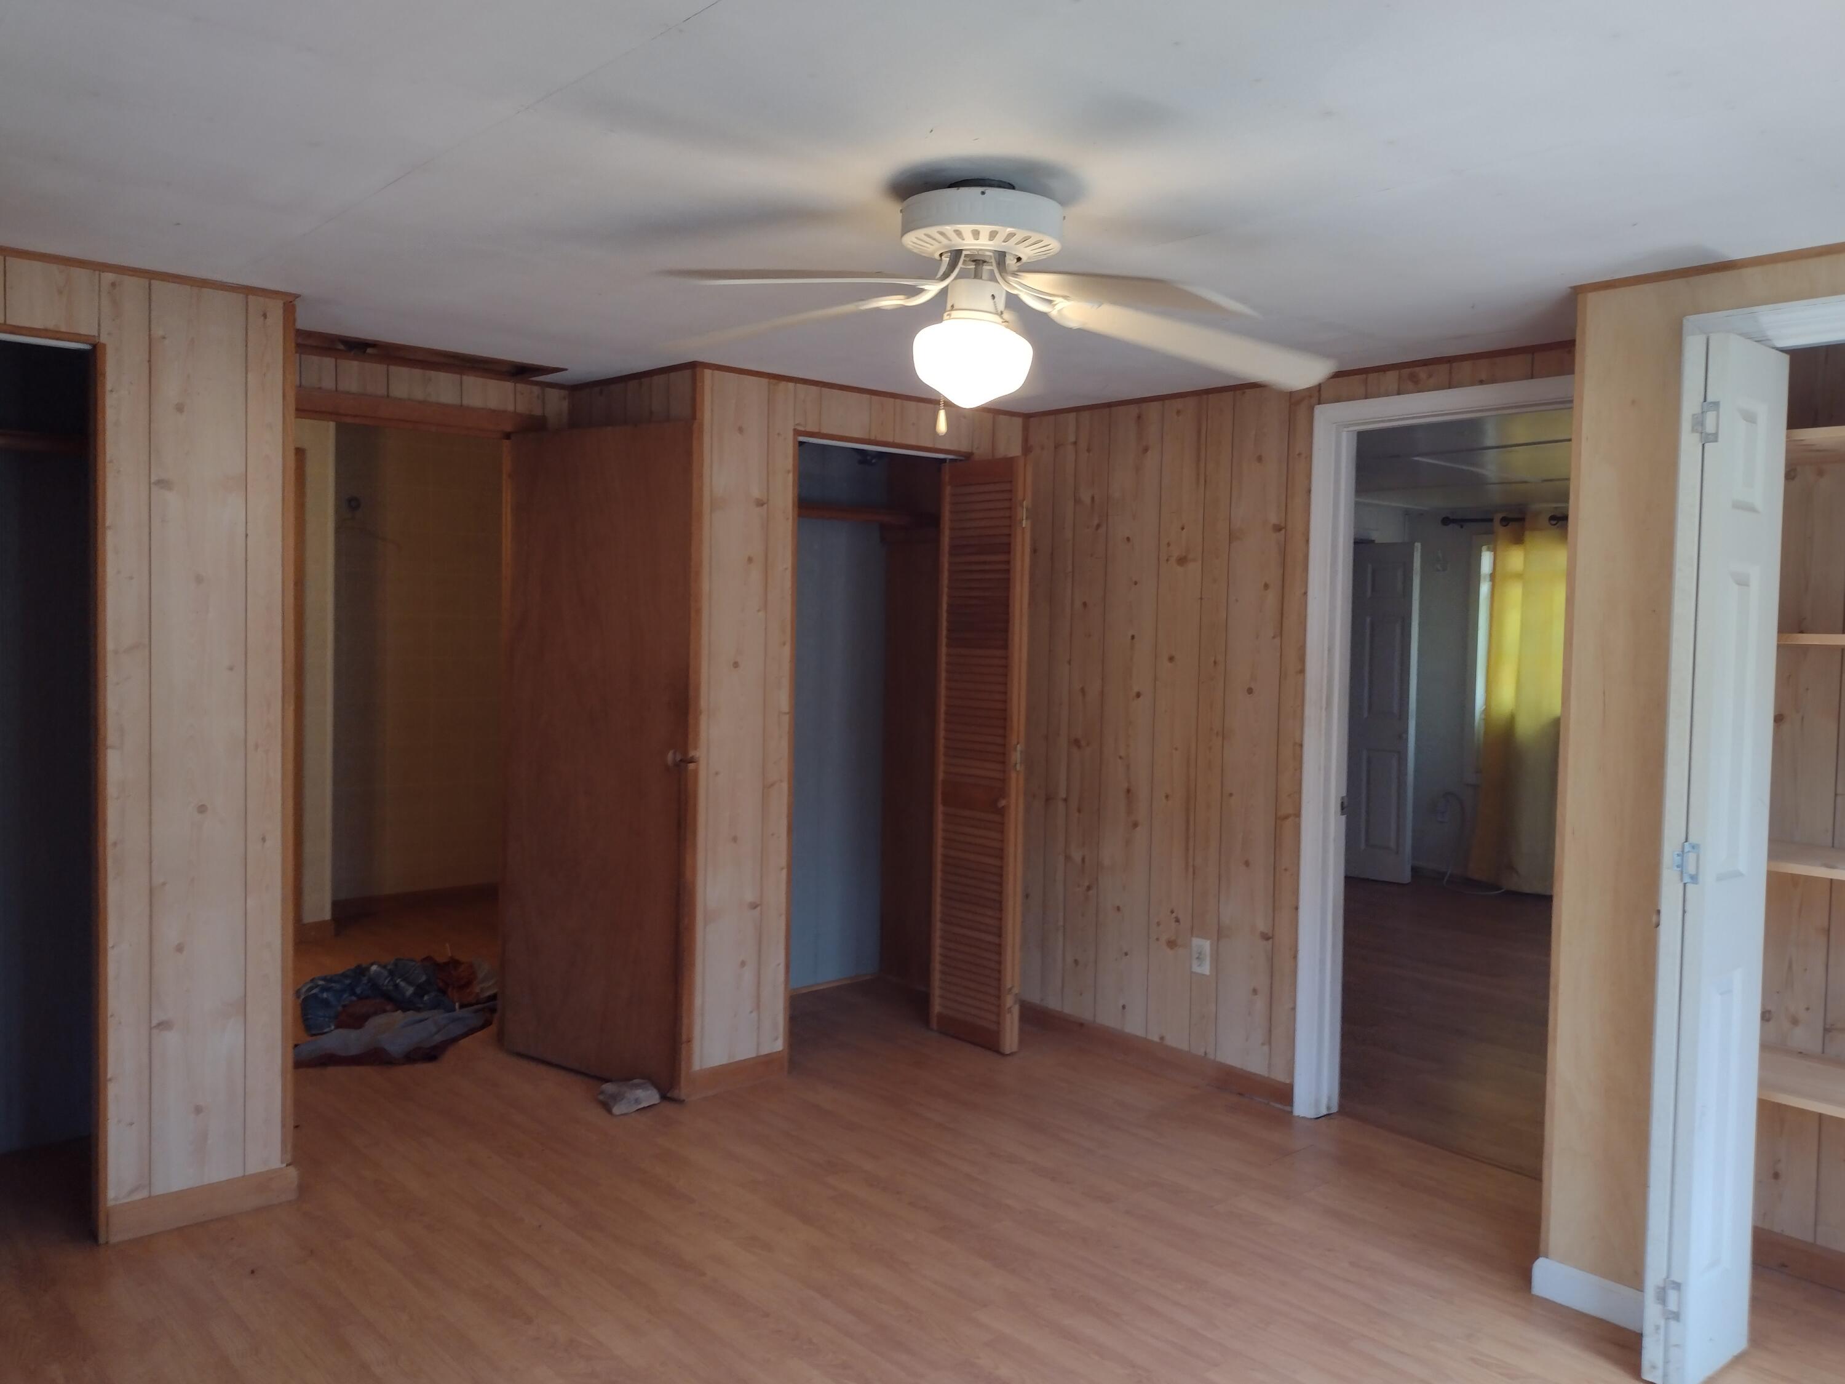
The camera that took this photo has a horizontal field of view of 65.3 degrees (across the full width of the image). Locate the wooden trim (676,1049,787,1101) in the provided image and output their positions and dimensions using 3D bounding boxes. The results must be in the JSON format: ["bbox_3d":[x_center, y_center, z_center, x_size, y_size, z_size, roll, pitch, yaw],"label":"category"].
[{"bbox_3d":[-0.584,1.193,4.499,0.400,0.087,0.022,-1,3,-41],"label":"wooden trim"}]

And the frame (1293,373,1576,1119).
[{"bbox_3d":[1.492,0.234,3.989,0.130,2.128,0.950,-1,3,-41],"label":"frame"}]

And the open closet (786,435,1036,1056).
[{"bbox_3d":[-0.241,0.195,4.992,0.825,2.055,0.786,-1,3,-41],"label":"open closet"}]

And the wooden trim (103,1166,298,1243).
[{"bbox_3d":[-1.711,1.214,3.429,0.425,0.087,0.022,-1,3,-41],"label":"wooden trim"}]

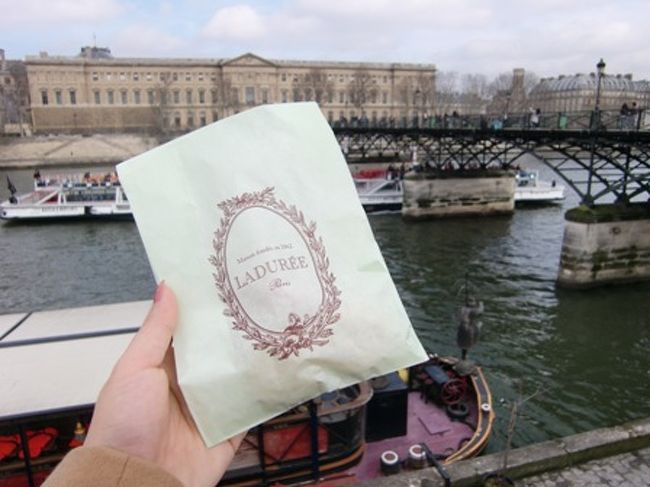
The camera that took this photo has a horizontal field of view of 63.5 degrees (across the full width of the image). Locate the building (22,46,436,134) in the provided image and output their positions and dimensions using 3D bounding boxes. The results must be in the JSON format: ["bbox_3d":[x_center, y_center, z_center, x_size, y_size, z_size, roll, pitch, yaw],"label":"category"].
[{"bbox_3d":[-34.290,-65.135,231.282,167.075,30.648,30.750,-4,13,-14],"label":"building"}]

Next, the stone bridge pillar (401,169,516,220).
[{"bbox_3d":[13.498,-4.904,52.189,12.300,4.151,2.973,-4,13,-14],"label":"stone bridge pillar"}]

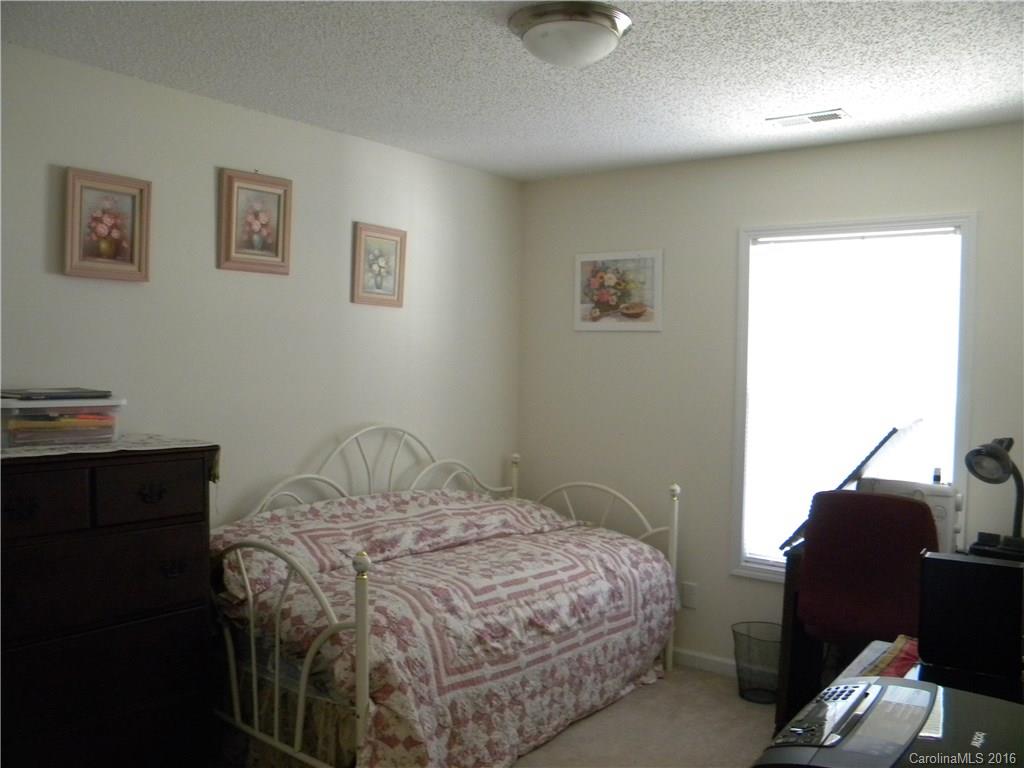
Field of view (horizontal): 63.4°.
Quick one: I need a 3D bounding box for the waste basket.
[{"bbox_3d":[1.090,1.207,3.590,0.260,0.300,0.260,2,2,38],"label":"waste basket"}]

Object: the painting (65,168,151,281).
[{"bbox_3d":[-1.331,-0.523,2.735,0.030,0.345,0.290,2,2,38],"label":"painting"}]

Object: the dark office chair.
[{"bbox_3d":[1.338,0.940,3.013,0.520,1.000,0.570,2,2,38],"label":"dark office chair"}]

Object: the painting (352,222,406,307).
[{"bbox_3d":[-0.592,-0.531,3.709,0.030,0.352,0.308,2,2,38],"label":"painting"}]

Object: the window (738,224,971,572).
[{"bbox_3d":[1.409,0.099,3.490,0.950,1.560,0.090,2,2,38],"label":"window"}]

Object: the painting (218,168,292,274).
[{"bbox_3d":[-0.988,-0.618,3.190,0.035,0.370,0.315,2,2,38],"label":"painting"}]

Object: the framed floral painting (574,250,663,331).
[{"bbox_3d":[0.537,-0.465,4.163,0.500,0.400,0.020,2,2,38],"label":"framed floral painting"}]

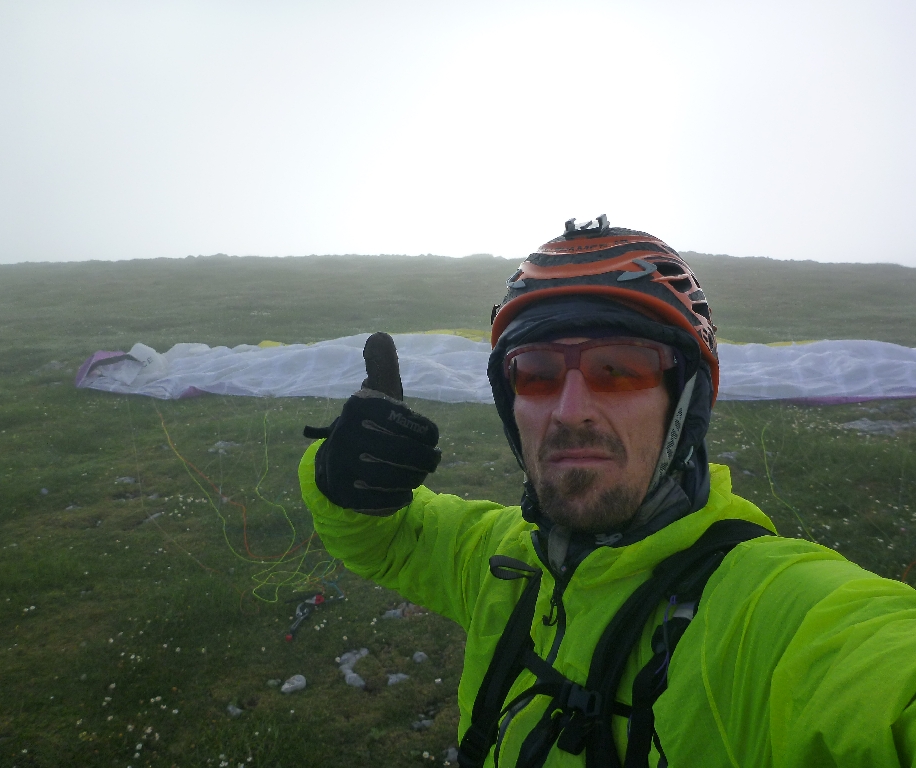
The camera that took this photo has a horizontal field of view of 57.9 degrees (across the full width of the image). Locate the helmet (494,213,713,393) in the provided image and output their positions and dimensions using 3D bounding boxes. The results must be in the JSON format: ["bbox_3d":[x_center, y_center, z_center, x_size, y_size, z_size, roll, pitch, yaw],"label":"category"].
[{"bbox_3d":[0.138,-0.074,0.760,0.208,0.160,0.255,0,-19,28],"label":"helmet"}]

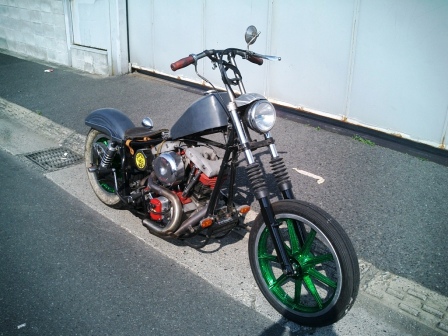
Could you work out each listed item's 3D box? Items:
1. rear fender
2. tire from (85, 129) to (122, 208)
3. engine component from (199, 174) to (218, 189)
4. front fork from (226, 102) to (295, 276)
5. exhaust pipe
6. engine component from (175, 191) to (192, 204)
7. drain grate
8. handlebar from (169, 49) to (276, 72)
[{"bbox_3d":[-0.749,-0.303,3.188,0.540,0.200,0.200,24,24,38],"label":"rear fender"},{"bbox_3d":[-0.789,-0.046,3.277,0.650,0.650,0.130,24,24,38],"label":"tire"},{"bbox_3d":[-0.089,0.077,2.594,0.140,0.085,0.130,24,24,38],"label":"engine component"},{"bbox_3d":[0.249,0.076,2.334,0.270,0.920,0.130,-12,-9,-46],"label":"front fork"},{"bbox_3d":[-0.365,0.227,2.654,0.350,0.310,0.140,24,24,38],"label":"exhaust pipe"},{"bbox_3d":[-0.244,0.178,2.732,0.120,0.080,0.110,24,24,38],"label":"engine component"},{"bbox_3d":[-1.546,-0.091,4.120,0.380,0.040,0.420,-19,33,-41],"label":"drain grate"},{"bbox_3d":[0.031,-0.587,2.402,0.710,0.120,0.250,-19,29,-40],"label":"handlebar"}]

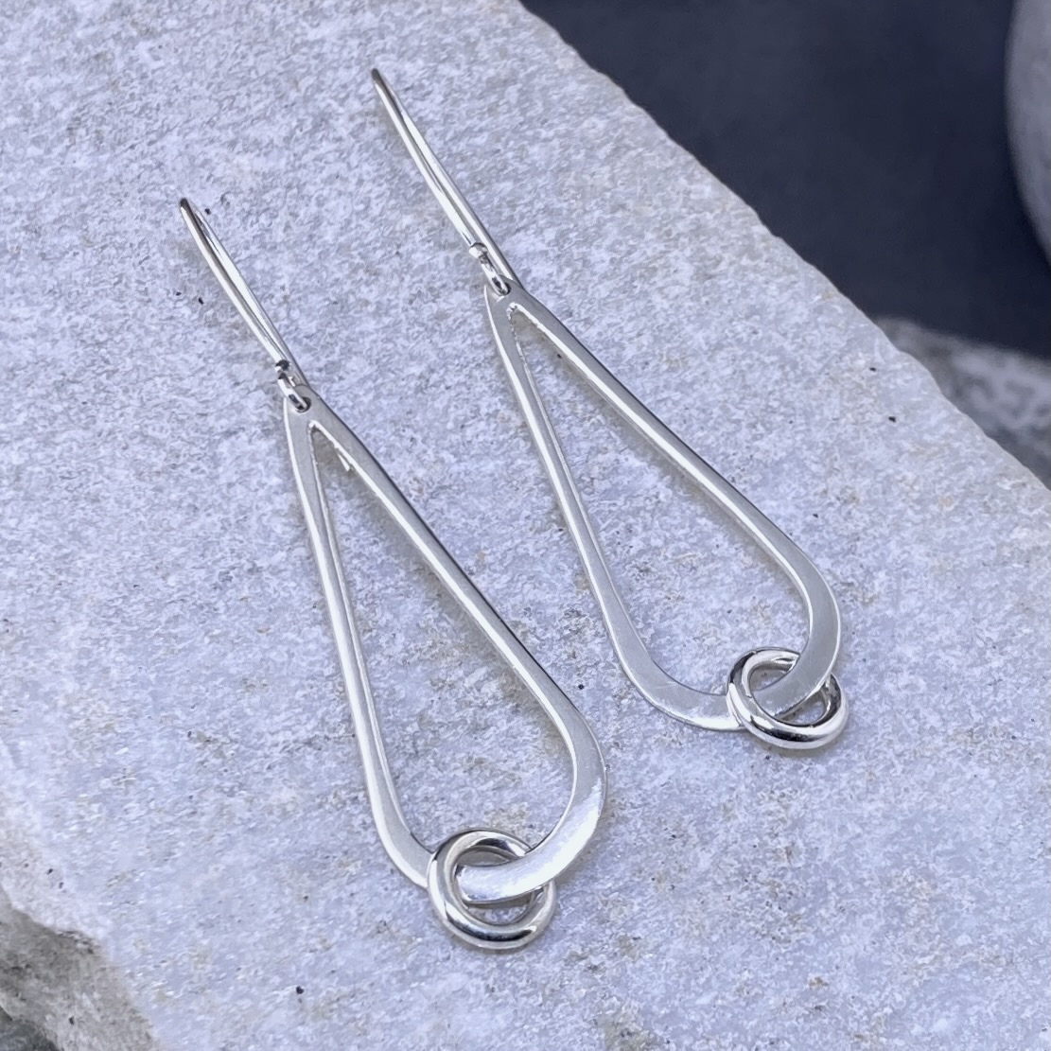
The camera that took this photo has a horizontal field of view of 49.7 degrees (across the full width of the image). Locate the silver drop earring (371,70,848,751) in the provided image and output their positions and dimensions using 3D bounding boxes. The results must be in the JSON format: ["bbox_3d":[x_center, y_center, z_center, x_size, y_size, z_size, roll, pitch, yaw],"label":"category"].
[{"bbox_3d":[0.003,-0.015,0.095,0.015,0.008,0.077,-24,61,-6],"label":"silver drop earring"}]

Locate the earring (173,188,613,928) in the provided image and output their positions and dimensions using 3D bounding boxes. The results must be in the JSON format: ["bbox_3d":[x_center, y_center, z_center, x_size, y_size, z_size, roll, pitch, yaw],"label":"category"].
[{"bbox_3d":[-0.013,-0.003,0.091,0.016,0.008,0.073,-23,61,-5],"label":"earring"}]

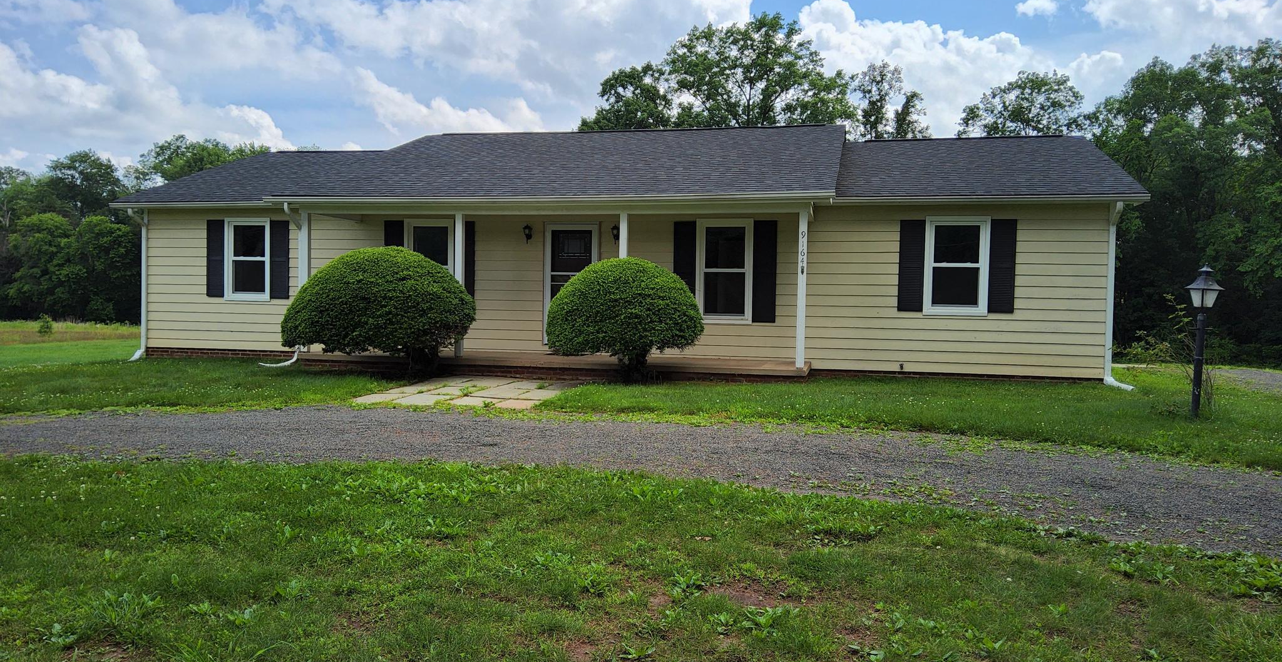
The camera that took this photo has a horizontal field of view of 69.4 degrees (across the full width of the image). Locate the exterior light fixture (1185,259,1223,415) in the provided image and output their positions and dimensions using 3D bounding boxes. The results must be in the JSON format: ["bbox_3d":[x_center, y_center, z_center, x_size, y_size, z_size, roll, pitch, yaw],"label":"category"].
[{"bbox_3d":[6.269,0.126,10.362,0.265,1.742,0.265,2,3,-9],"label":"exterior light fixture"}]

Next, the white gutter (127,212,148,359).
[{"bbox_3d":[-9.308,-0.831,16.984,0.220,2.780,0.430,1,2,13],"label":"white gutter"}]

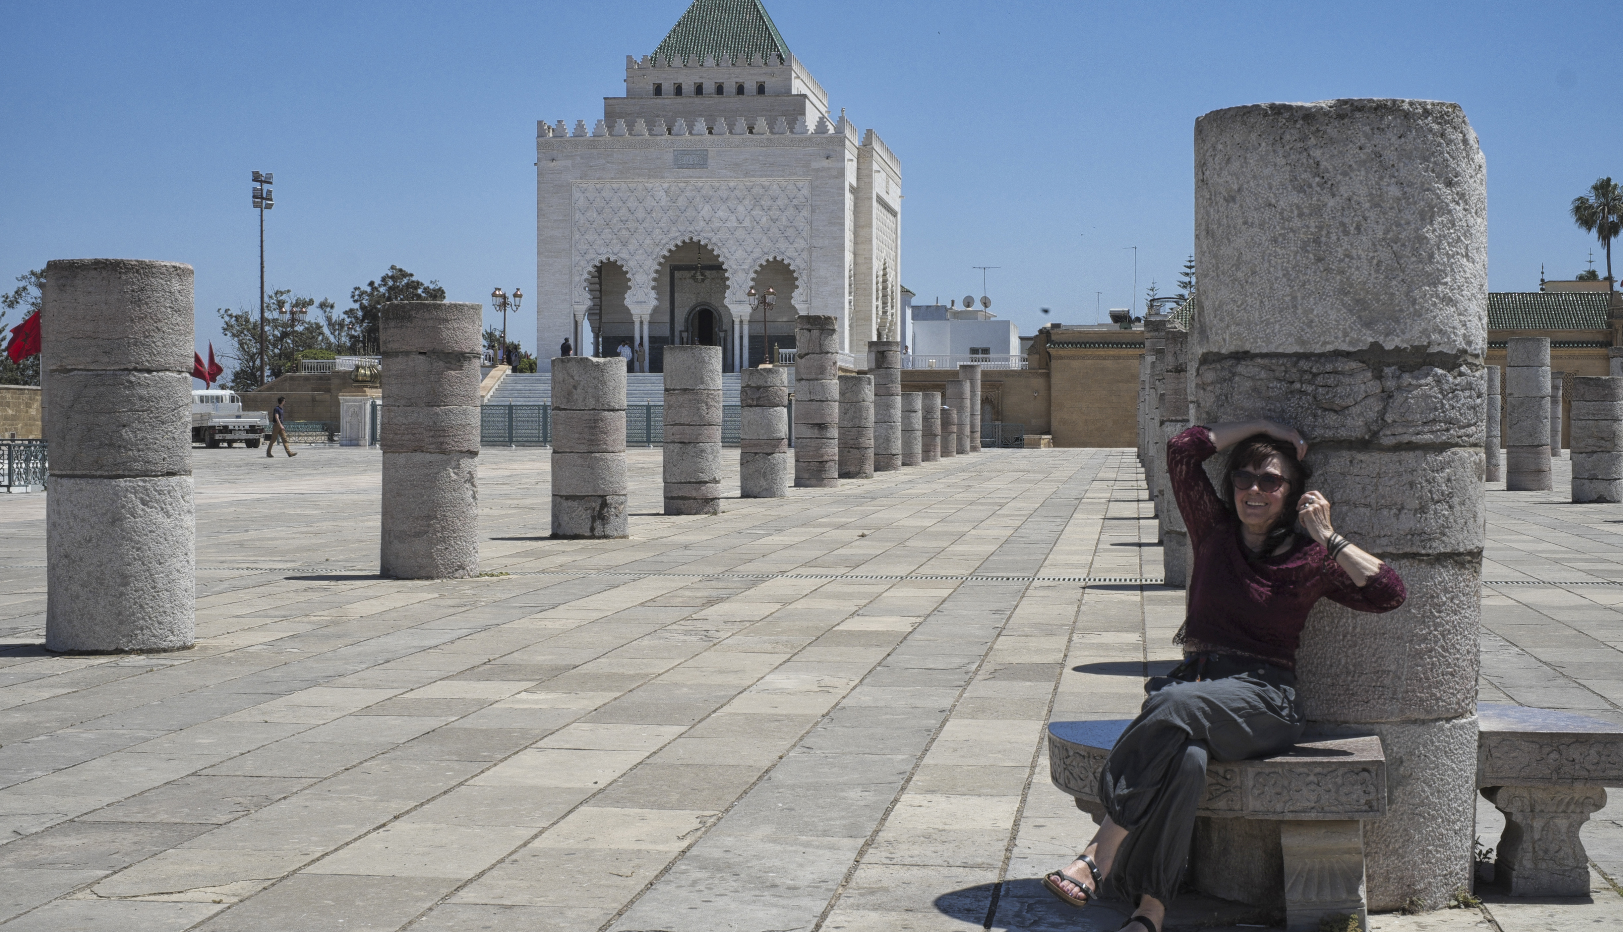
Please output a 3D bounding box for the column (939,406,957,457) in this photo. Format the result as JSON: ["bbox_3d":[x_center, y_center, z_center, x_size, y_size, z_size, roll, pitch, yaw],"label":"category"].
[{"bbox_3d":[3.998,-1.000,71.768,0.753,1.502,0.753,0,1,8],"label":"column"}]

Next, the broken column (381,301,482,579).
[{"bbox_3d":[-3.017,-0.204,18.929,0.770,2.147,0.770,0,1,8],"label":"broken column"}]

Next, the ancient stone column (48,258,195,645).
[{"bbox_3d":[-3.838,-0.059,13.249,0.787,2.123,0.787,0,1,-16],"label":"ancient stone column"}]

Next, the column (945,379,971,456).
[{"bbox_3d":[4.709,-1.561,76.549,0.742,2.353,0.742,0,1,4],"label":"column"}]

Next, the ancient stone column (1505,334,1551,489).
[{"bbox_3d":[12.065,-0.867,40.141,0.735,2.547,0.735,0,1,17],"label":"ancient stone column"}]

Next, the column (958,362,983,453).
[{"bbox_3d":[5.475,-1.969,82.056,0.722,2.928,0.722,0,1,4],"label":"column"}]

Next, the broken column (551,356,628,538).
[{"bbox_3d":[-2.315,-0.191,24.928,0.780,1.875,0.780,0,1,-5],"label":"broken column"}]

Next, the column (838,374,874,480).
[{"bbox_3d":[0.869,-0.773,47.758,0.761,2.040,0.761,0,1,1],"label":"column"}]

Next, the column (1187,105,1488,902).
[{"bbox_3d":[1.441,0.099,6.524,0.779,2.087,0.779,0,1,8],"label":"column"}]

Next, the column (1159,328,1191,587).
[{"bbox_3d":[3.057,-0.067,18.215,0.740,1.926,0.740,0,1,8],"label":"column"}]

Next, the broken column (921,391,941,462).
[{"bbox_3d":[3.174,-1.061,64.862,0.722,1.866,0.722,0,1,3],"label":"broken column"}]

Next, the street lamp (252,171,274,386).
[{"bbox_3d":[-26.423,-7.729,115.139,1.100,12.997,0.800,0,1,-9],"label":"street lamp"}]

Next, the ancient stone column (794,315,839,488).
[{"bbox_3d":[0.093,-1.130,42.099,0.768,3.002,0.768,0,1,0],"label":"ancient stone column"}]

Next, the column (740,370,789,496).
[{"bbox_3d":[-0.735,-0.524,37.011,0.727,2.021,0.727,0,1,8],"label":"column"}]

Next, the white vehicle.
[{"bbox_3d":[-22.904,-1.831,92.442,2.250,2.230,5.800,-1,1,-28],"label":"white vehicle"}]

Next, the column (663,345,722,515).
[{"bbox_3d":[-1.532,-0.457,30.792,0.751,2.152,0.751,0,1,8],"label":"column"}]

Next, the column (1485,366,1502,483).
[{"bbox_3d":[12.802,-0.805,45.664,0.722,2.182,0.722,0,1,16],"label":"column"}]

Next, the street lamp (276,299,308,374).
[{"bbox_3d":[-27.749,-6.714,128.000,1.450,3.554,1.450,0,1,-8],"label":"street lamp"}]

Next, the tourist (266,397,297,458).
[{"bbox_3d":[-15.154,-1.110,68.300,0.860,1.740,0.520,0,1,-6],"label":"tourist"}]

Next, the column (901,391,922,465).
[{"bbox_3d":[2.405,-0.919,59.882,0.756,1.843,0.756,0,1,8],"label":"column"}]

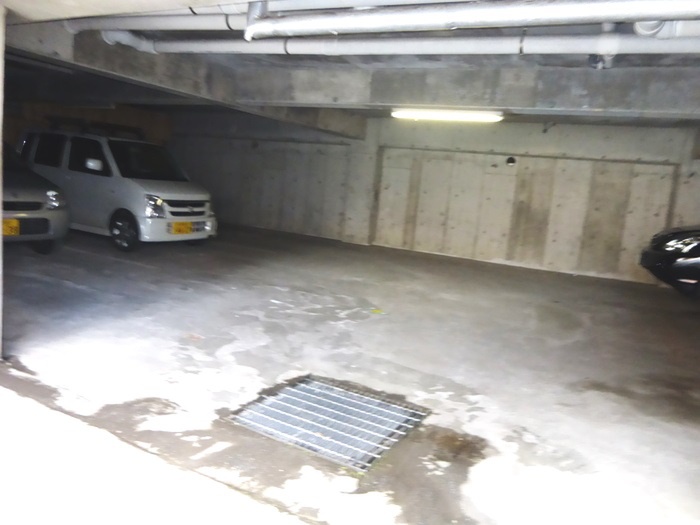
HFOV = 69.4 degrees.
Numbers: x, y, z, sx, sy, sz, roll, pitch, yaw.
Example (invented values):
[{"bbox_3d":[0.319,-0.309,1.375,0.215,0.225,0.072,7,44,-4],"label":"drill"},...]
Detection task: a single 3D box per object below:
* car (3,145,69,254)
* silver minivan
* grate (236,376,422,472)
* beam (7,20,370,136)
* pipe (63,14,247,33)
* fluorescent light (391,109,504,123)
[{"bbox_3d":[-4.972,-0.940,6.060,3.395,1.530,1.475,10,11,29],"label":"car"},{"bbox_3d":[-3.725,-1.197,8.152,3.395,1.645,1.475,10,11,28],"label":"silver minivan"},{"bbox_3d":[-0.090,0.865,2.803,0.800,0.050,0.735,10,11,28],"label":"grate"},{"bbox_3d":[-1.278,-2.213,6.709,0.320,0.400,7.000,9,10,22],"label":"beam"},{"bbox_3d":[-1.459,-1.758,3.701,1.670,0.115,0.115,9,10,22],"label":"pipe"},{"bbox_3d":[1.026,-1.581,5.450,1.230,0.100,0.110,9,10,22],"label":"fluorescent light"}]

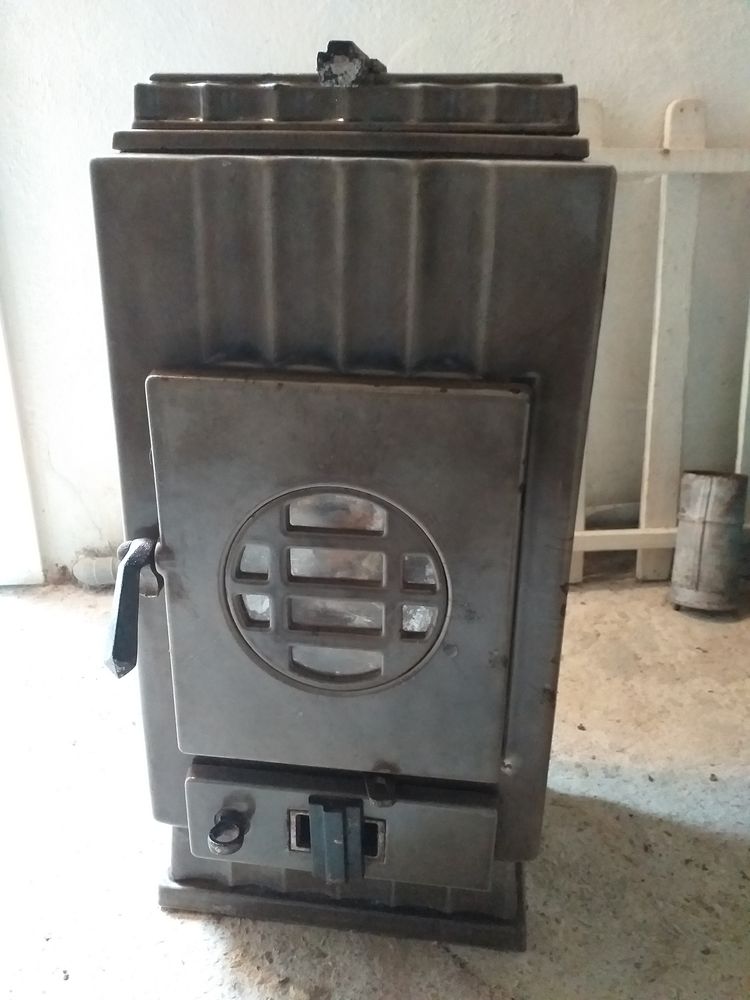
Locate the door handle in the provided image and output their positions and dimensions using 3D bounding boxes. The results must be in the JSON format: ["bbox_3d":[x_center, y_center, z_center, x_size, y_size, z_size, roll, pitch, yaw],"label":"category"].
[{"bbox_3d":[-0.245,0.105,0.791,0.055,0.151,0.056,3,19,7],"label":"door handle"}]

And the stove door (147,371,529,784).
[{"bbox_3d":[-0.038,0.086,0.776,0.347,0.413,0.029,3,19,7],"label":"stove door"}]

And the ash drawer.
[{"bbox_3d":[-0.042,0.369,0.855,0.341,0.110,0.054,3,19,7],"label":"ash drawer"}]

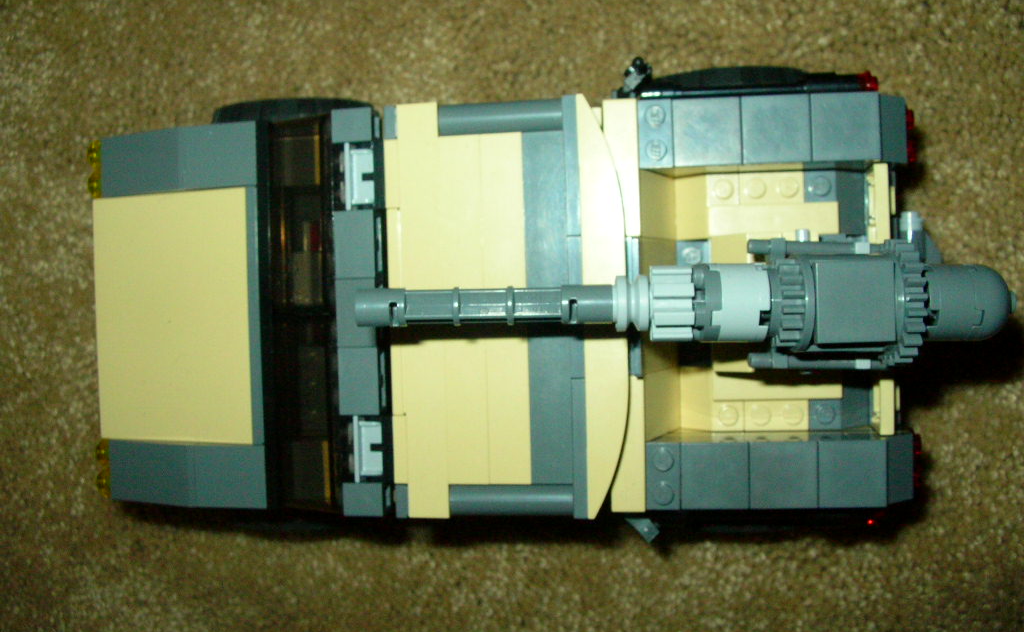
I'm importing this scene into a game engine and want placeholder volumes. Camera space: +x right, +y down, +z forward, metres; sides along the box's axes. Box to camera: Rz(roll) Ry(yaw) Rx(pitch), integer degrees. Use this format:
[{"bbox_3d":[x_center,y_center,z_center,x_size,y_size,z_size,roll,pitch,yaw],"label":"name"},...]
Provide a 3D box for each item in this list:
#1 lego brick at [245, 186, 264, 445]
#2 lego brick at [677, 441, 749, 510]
[{"bbox_3d":[-0.063,0.000,0.264,0.003,0.008,0.064,-1,91,9],"label":"lego brick"},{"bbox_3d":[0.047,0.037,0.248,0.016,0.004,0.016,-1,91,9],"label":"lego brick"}]

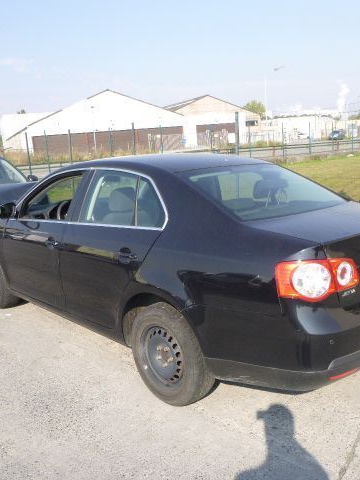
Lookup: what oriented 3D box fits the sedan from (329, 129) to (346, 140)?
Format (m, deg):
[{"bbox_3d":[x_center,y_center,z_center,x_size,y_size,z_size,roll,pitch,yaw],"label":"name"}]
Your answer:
[{"bbox_3d":[21.154,-14.125,62.000,1.800,1.450,4.400,4,13,30],"label":"sedan"}]

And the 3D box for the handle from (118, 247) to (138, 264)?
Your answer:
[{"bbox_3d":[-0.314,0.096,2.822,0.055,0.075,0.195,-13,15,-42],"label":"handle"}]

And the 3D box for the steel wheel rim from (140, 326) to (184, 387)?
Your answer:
[{"bbox_3d":[-0.065,0.687,2.830,0.150,0.400,0.400,-13,15,-42],"label":"steel wheel rim"}]

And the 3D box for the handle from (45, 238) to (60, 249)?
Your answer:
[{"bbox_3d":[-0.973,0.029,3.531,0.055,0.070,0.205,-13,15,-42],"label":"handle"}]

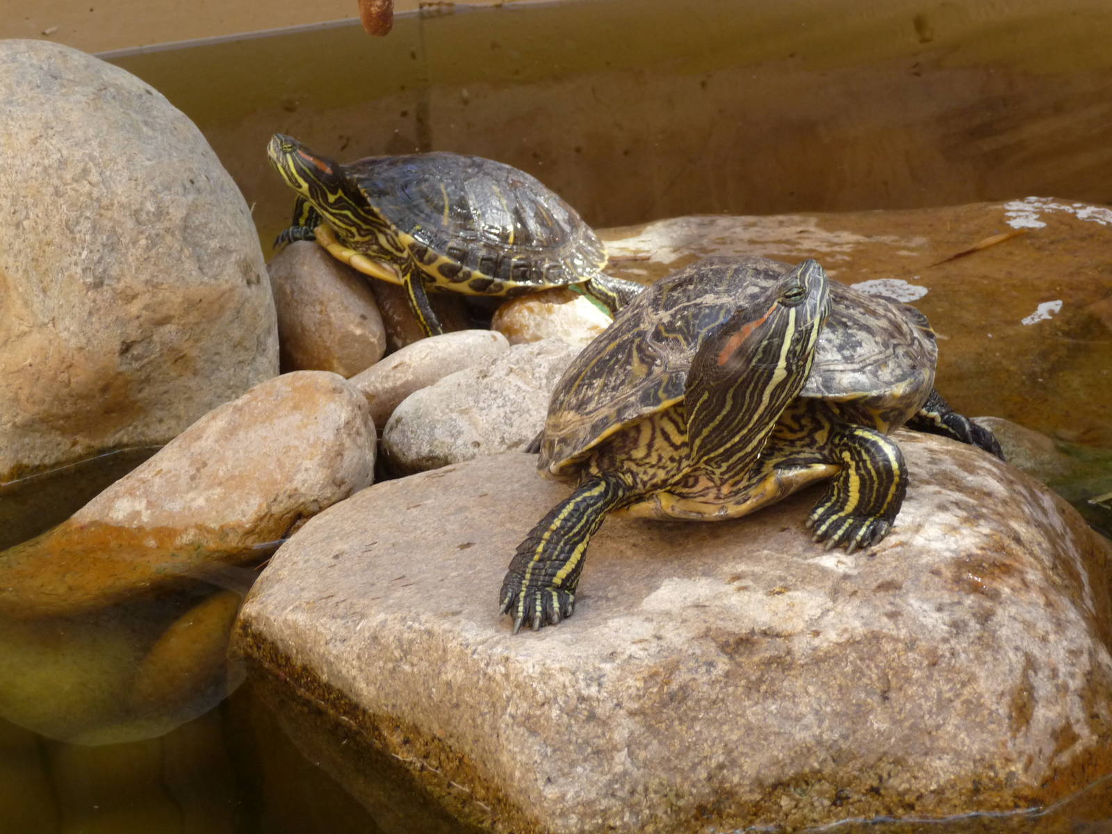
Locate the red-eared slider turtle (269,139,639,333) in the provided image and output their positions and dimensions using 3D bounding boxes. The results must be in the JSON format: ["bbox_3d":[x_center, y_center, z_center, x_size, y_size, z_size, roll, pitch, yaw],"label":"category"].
[{"bbox_3d":[-0.059,-0.104,1.552,0.225,0.098,0.130,4,28,-32],"label":"red-eared slider turtle"}]

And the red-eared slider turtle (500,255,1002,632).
[{"bbox_3d":[0.092,-0.011,1.336,0.205,0.160,0.275,-2,13,14],"label":"red-eared slider turtle"}]

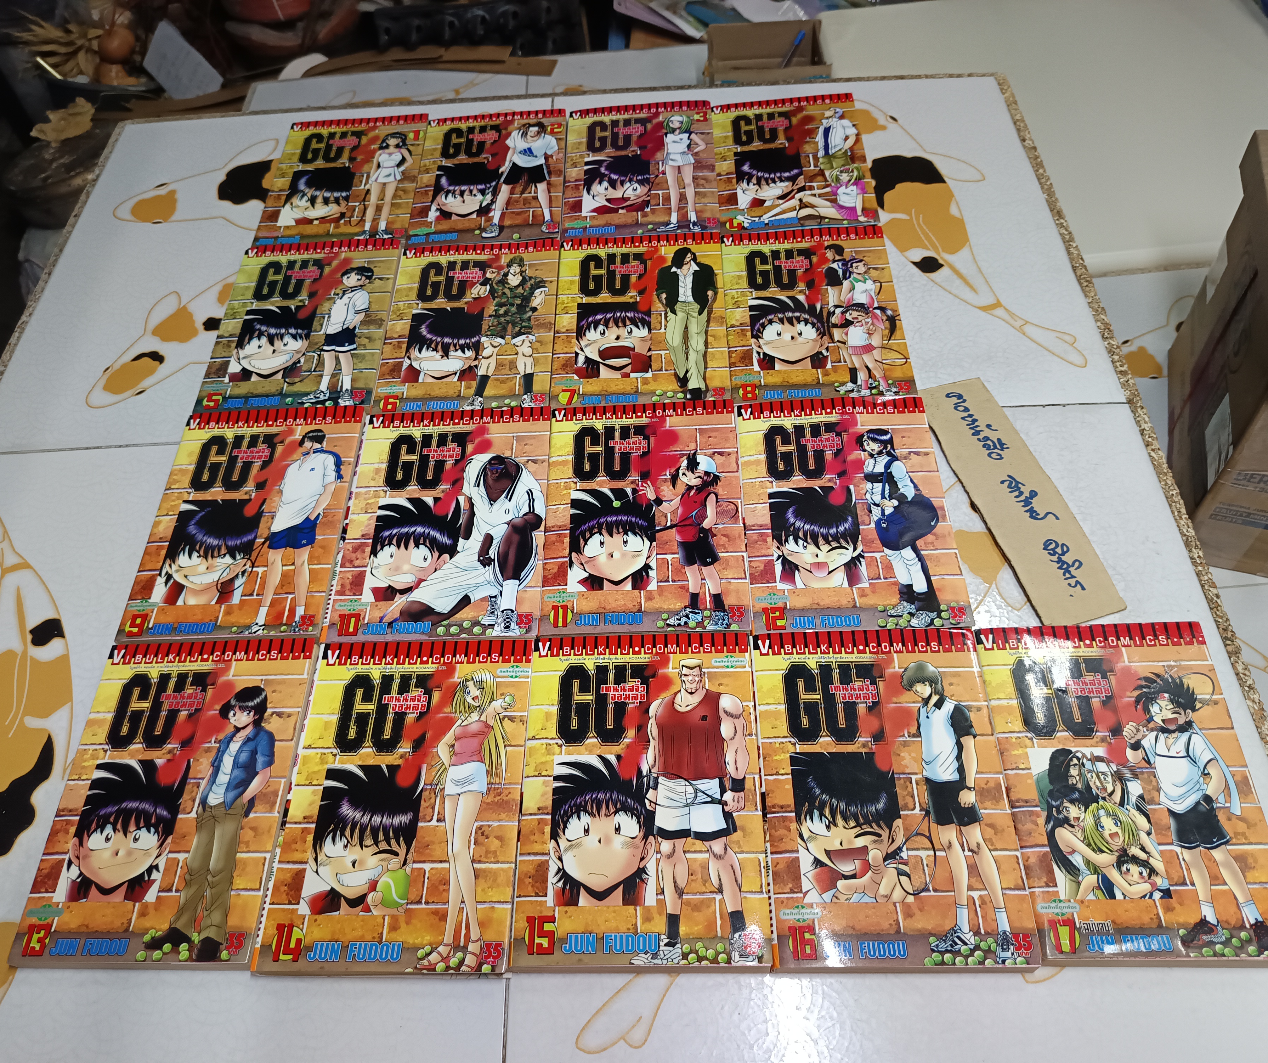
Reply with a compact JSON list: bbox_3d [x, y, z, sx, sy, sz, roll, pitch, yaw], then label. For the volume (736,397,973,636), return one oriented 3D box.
[{"bbox_3d":[0.133,-0.012,0.624,0.124,0.016,0.178,-2,55,3],"label":"volume"}]

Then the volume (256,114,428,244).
[{"bbox_3d":[-0.244,-0.296,0.846,0.124,0.016,0.178,-3,55,2],"label":"volume"}]

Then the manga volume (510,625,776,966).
[{"bbox_3d":[0.005,0.139,0.529,0.124,0.016,0.178,-1,55,3],"label":"manga volume"}]

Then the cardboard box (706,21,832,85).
[{"bbox_3d":[0.186,-0.647,1.367,0.157,0.059,0.116,-2,55,3],"label":"cardboard box"}]

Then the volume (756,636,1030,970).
[{"bbox_3d":[0.132,0.137,0.522,0.124,0.016,0.178,-2,55,3],"label":"volume"}]

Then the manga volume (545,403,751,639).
[{"bbox_3d":[0.007,-0.010,0.631,0.124,0.016,0.178,-2,55,3],"label":"manga volume"}]

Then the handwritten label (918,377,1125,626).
[{"bbox_3d":[0.243,-0.024,0.632,0.055,0.004,0.198,-14,56,-5],"label":"handwritten label"}]

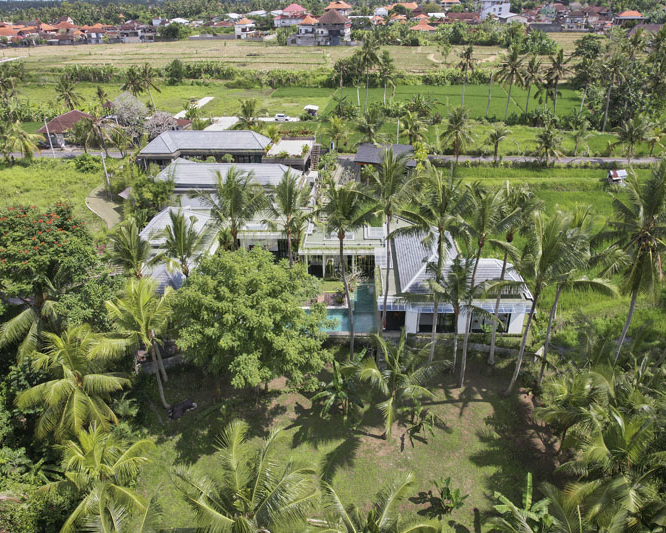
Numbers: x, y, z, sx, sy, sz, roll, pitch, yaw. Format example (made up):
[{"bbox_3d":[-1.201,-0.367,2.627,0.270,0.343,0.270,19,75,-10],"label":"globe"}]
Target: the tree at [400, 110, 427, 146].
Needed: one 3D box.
[{"bbox_3d":[16.430,-27.530,100.410,5.710,9.120,5.710,0,27,0],"label":"tree"}]

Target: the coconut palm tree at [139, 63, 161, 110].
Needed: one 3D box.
[{"bbox_3d":[-47.321,-45.501,126.313,5.700,13.200,5.700,-1,29,0],"label":"coconut palm tree"}]

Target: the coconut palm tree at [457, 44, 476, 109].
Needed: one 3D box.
[{"bbox_3d":[36.740,-52.030,134.530,5.100,16.570,5.100,0,29,0],"label":"coconut palm tree"}]

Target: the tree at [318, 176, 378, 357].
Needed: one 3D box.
[{"bbox_3d":[1.130,1.050,40.390,5.090,16.840,5.090,0,27,0],"label":"tree"}]

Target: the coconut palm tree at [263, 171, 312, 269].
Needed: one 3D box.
[{"bbox_3d":[-4.640,-4.130,52.190,5.650,13.130,5.650,0,27,0],"label":"coconut palm tree"}]

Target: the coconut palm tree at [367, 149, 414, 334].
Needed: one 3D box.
[{"bbox_3d":[4.750,-0.220,40.390,4.540,19.090,4.540,0,27,0],"label":"coconut palm tree"}]

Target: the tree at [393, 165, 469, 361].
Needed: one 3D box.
[{"bbox_3d":[8.411,0.636,39.411,5.900,17.800,5.900,-1,29,0],"label":"tree"}]

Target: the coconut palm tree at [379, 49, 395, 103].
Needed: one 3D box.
[{"bbox_3d":[15.180,-52.660,137.450,4.630,14.840,4.630,0,29,0],"label":"coconut palm tree"}]

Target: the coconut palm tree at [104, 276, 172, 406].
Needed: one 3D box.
[{"bbox_3d":[-13.407,6.012,36.466,5.400,11.800,5.400,-1,29,0],"label":"coconut palm tree"}]

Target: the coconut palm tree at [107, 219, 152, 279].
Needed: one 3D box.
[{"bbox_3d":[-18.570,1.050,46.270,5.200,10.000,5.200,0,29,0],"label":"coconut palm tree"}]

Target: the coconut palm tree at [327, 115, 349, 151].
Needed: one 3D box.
[{"bbox_3d":[1.150,-27.660,101.760,5.000,7.500,5.000,0,29,0],"label":"coconut palm tree"}]

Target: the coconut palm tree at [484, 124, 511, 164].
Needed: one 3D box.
[{"bbox_3d":[31.720,-23.500,94.110,5.500,7.500,5.500,0,29,0],"label":"coconut palm tree"}]

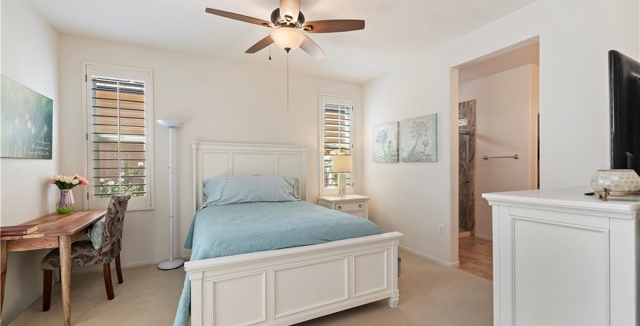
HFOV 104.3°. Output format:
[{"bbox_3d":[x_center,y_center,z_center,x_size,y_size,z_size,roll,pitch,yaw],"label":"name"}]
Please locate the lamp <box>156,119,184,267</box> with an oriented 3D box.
[{"bbox_3d":[-1.858,0.374,3.108,0.295,1.830,0.295,0,0,-26],"label":"lamp"}]

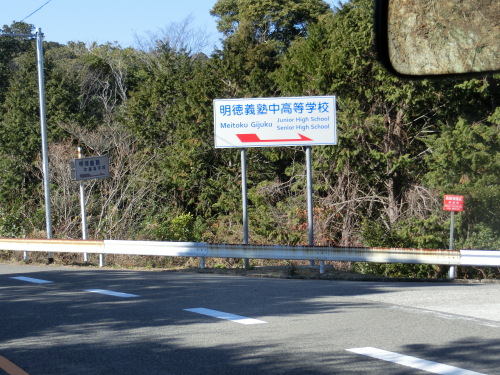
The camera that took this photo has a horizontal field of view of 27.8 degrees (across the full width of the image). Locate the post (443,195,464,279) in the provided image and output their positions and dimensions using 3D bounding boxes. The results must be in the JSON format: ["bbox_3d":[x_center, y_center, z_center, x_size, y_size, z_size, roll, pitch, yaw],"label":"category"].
[{"bbox_3d":[5.167,1.260,25.800,0.510,2.130,0.080,2,1,9],"label":"post"}]

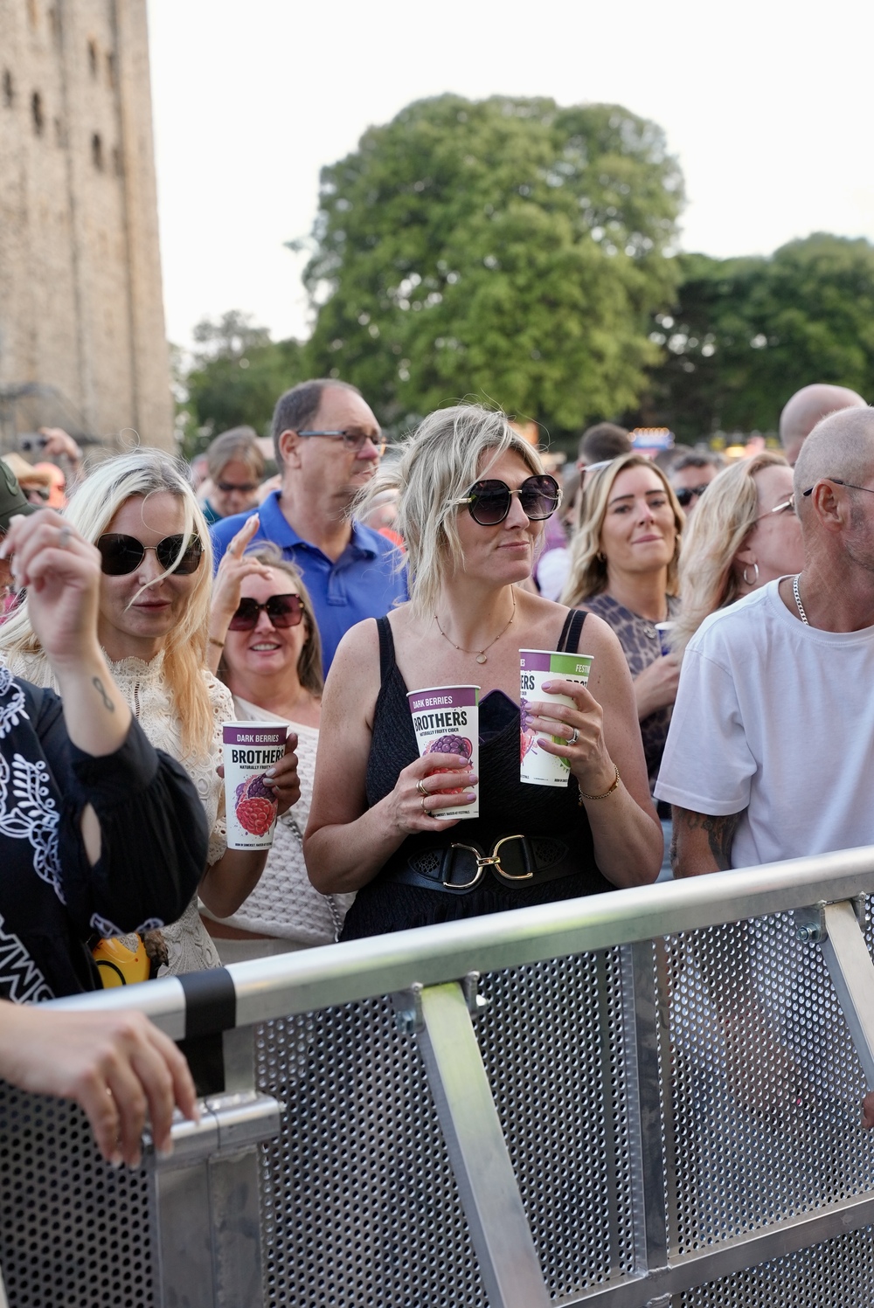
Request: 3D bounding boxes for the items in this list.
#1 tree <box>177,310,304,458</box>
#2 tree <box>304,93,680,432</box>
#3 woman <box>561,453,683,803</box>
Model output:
[{"bbox_3d":[-10.650,-13.400,99.600,9.500,11.200,9.000,-3,6,-6],"label":"tree"},{"bbox_3d":[2.280,-14.450,74.300,15.800,17.300,15.000,-2,6,0],"label":"tree"},{"bbox_3d":[0.395,0.470,3.240,0.460,1.640,0.370,-4,6,-22],"label":"woman"}]

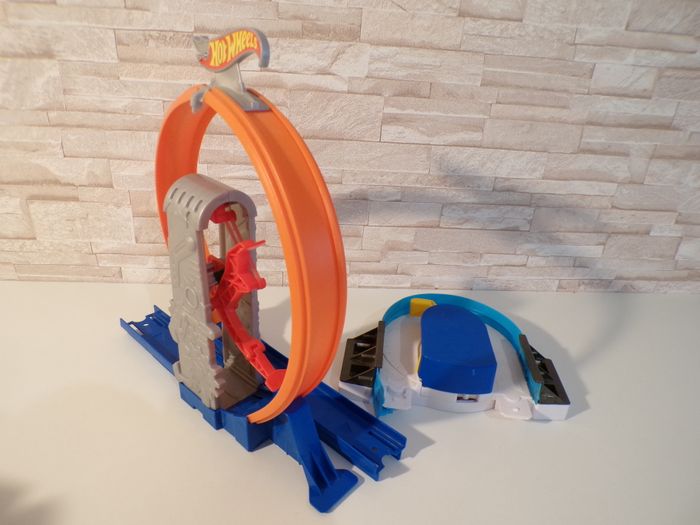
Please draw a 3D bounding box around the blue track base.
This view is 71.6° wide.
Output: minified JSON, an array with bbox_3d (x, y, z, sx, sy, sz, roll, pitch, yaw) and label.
[{"bbox_3d":[-0.111,0.095,0.457,0.349,0.042,0.096,22,32,40],"label":"blue track base"}]

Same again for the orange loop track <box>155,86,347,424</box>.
[{"bbox_3d":[-0.095,-0.017,0.403,0.252,0.246,0.087,22,32,40],"label":"orange loop track"}]

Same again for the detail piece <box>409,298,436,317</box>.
[{"bbox_3d":[0.084,0.051,0.551,0.030,0.018,0.014,4,24,9],"label":"detail piece"}]

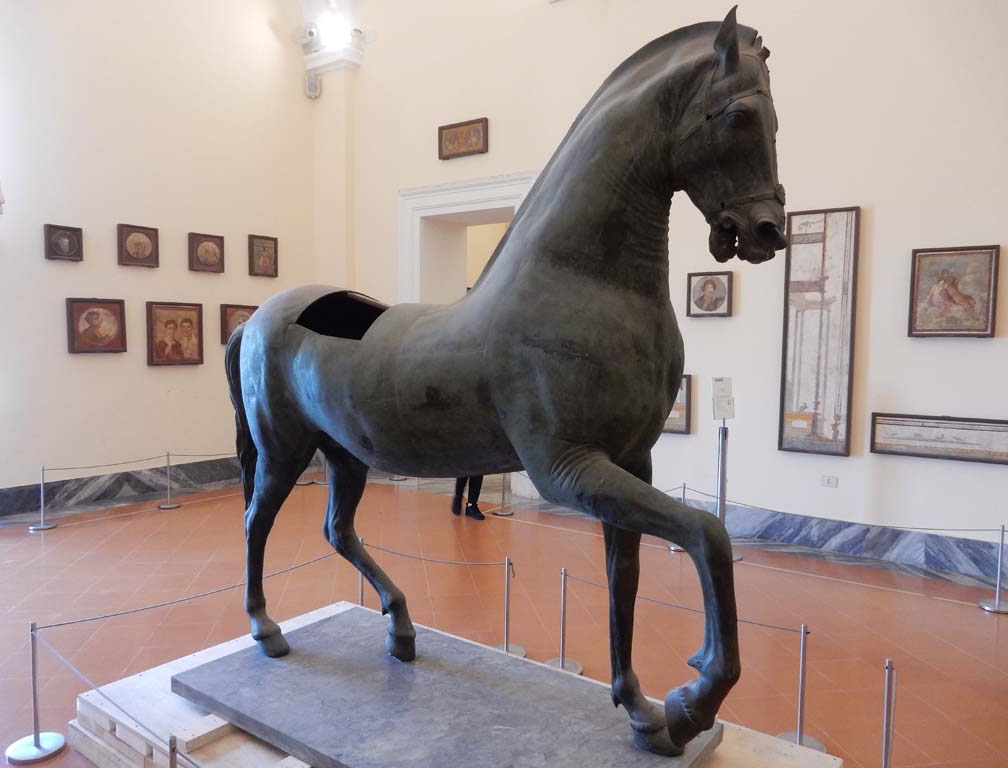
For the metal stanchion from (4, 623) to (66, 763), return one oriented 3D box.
[{"bbox_3d":[-1.751,1.130,2.763,0.190,0.502,0.190,-2,5,-33],"label":"metal stanchion"}]

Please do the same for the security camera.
[{"bbox_3d":[-1.997,-3.594,7.671,0.200,0.280,0.300,0,4,-11],"label":"security camera"}]

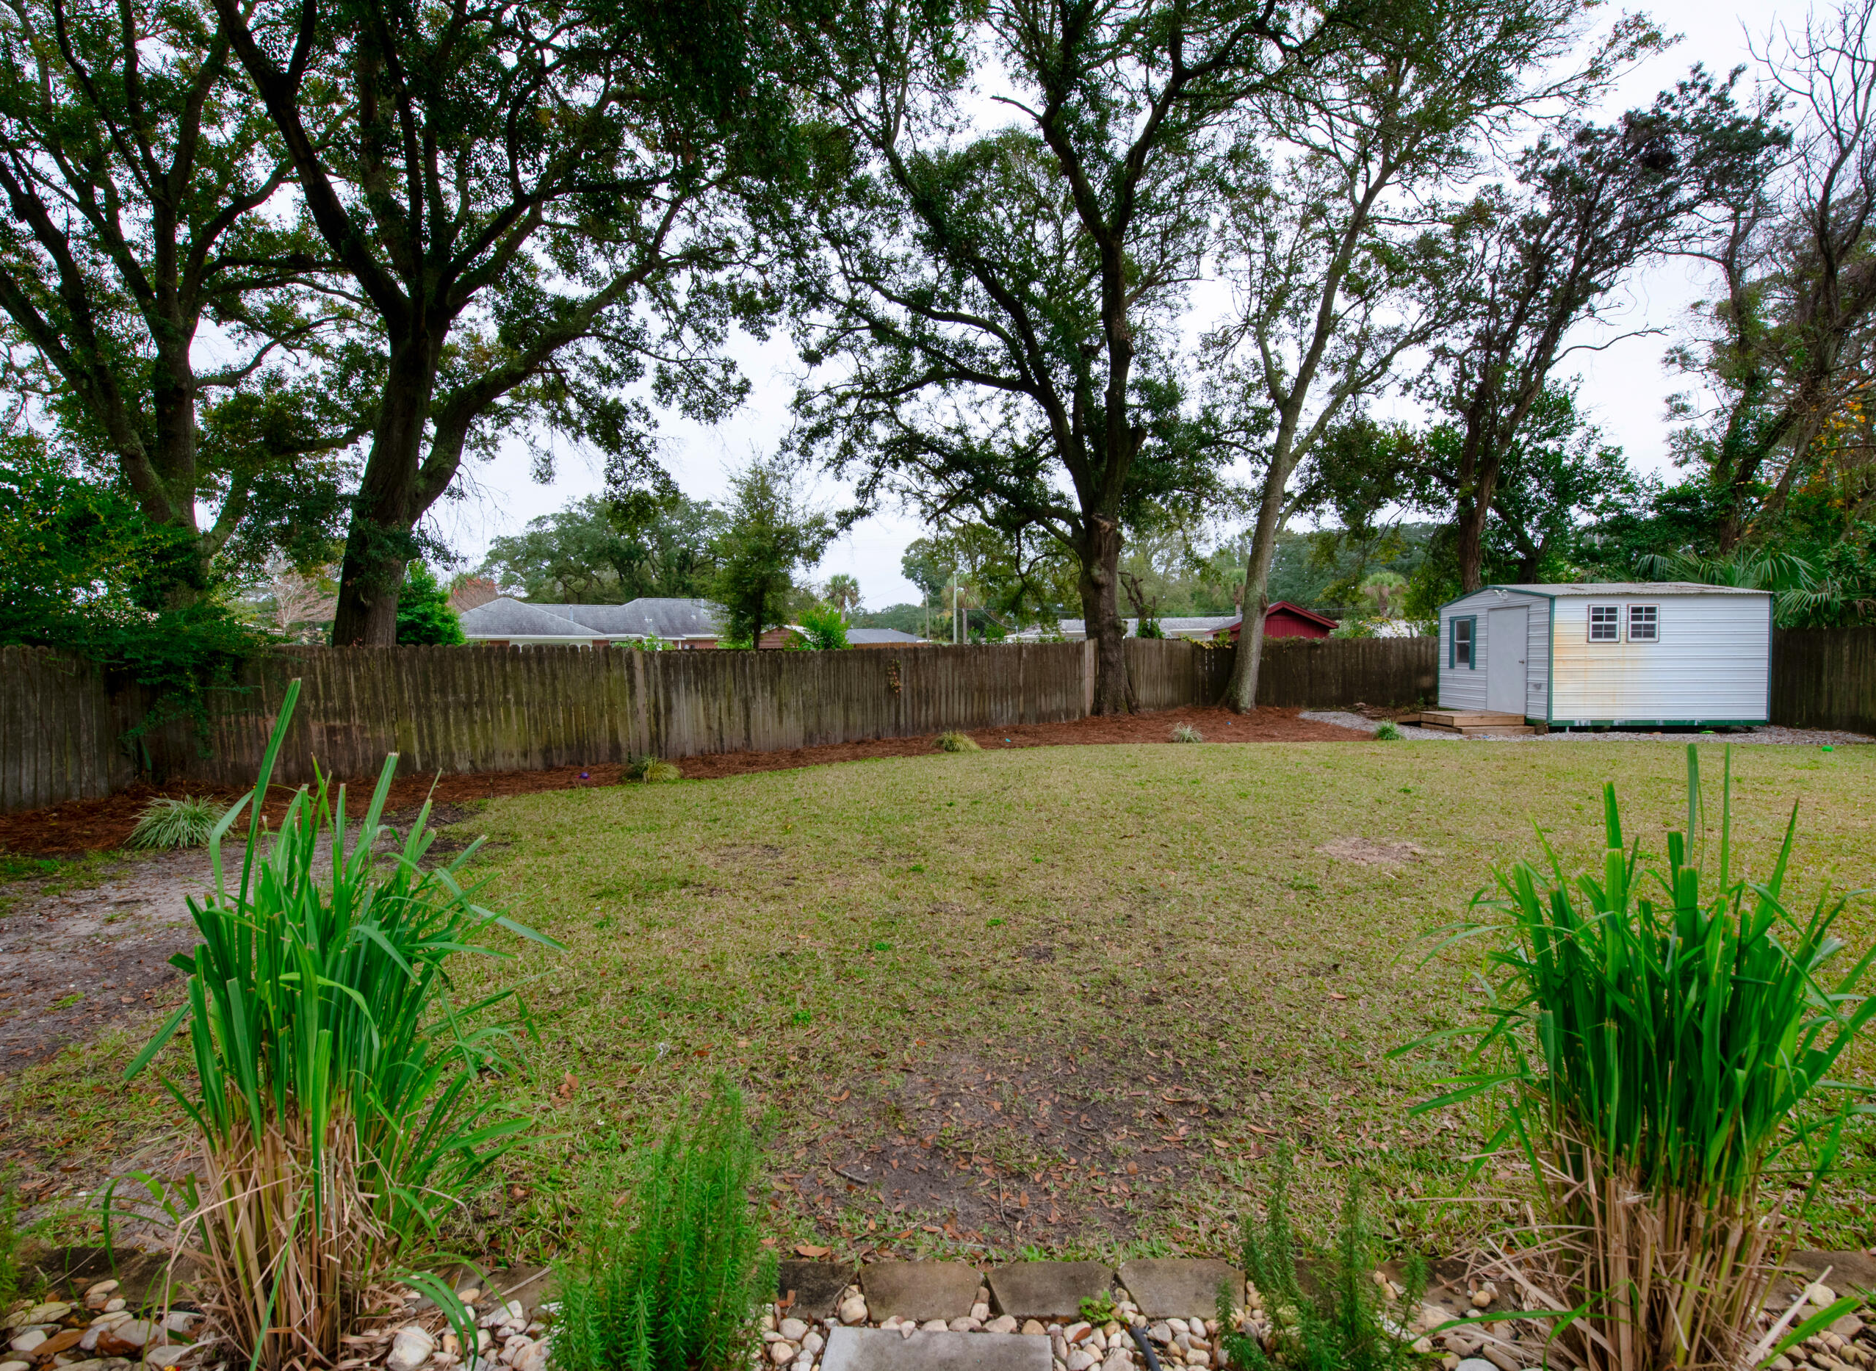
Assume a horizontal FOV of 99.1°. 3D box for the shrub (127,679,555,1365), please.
[{"bbox_3d":[-1.403,0.734,1.880,0.980,1.460,0.920,-1,2,0],"label":"shrub"}]

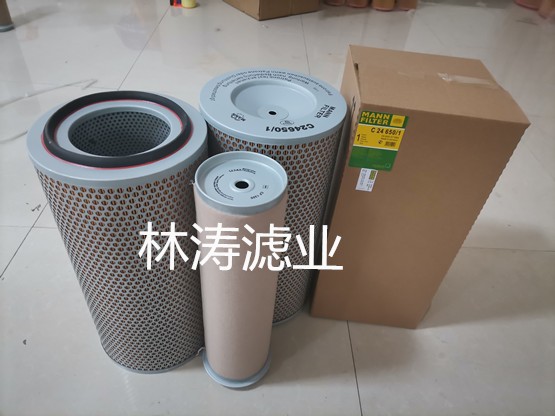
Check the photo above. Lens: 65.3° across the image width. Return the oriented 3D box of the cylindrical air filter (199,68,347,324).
[{"bbox_3d":[-0.023,0.002,0.868,0.238,0.483,0.238,3,42,-3],"label":"cylindrical air filter"}]

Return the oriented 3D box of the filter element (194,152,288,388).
[{"bbox_3d":[-0.064,0.129,0.737,0.139,0.462,0.139,6,42,0],"label":"filter element"}]

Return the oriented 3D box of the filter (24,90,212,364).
[{"bbox_3d":[-0.237,0.063,0.767,0.238,0.495,0.238,6,42,0],"label":"filter"}]

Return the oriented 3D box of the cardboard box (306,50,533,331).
[{"bbox_3d":[0.226,-0.015,0.882,0.240,0.526,0.235,6,42,0],"label":"cardboard box"}]

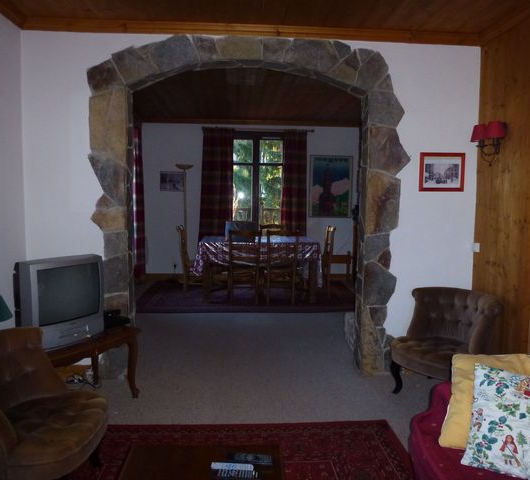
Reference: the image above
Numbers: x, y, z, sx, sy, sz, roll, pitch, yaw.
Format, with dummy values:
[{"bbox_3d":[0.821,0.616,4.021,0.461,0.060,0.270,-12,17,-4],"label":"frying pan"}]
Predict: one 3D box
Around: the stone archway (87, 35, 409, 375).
[{"bbox_3d":[-0.092,-0.214,3.266,2.240,2.410,0.250,0,5,-4],"label":"stone archway"}]

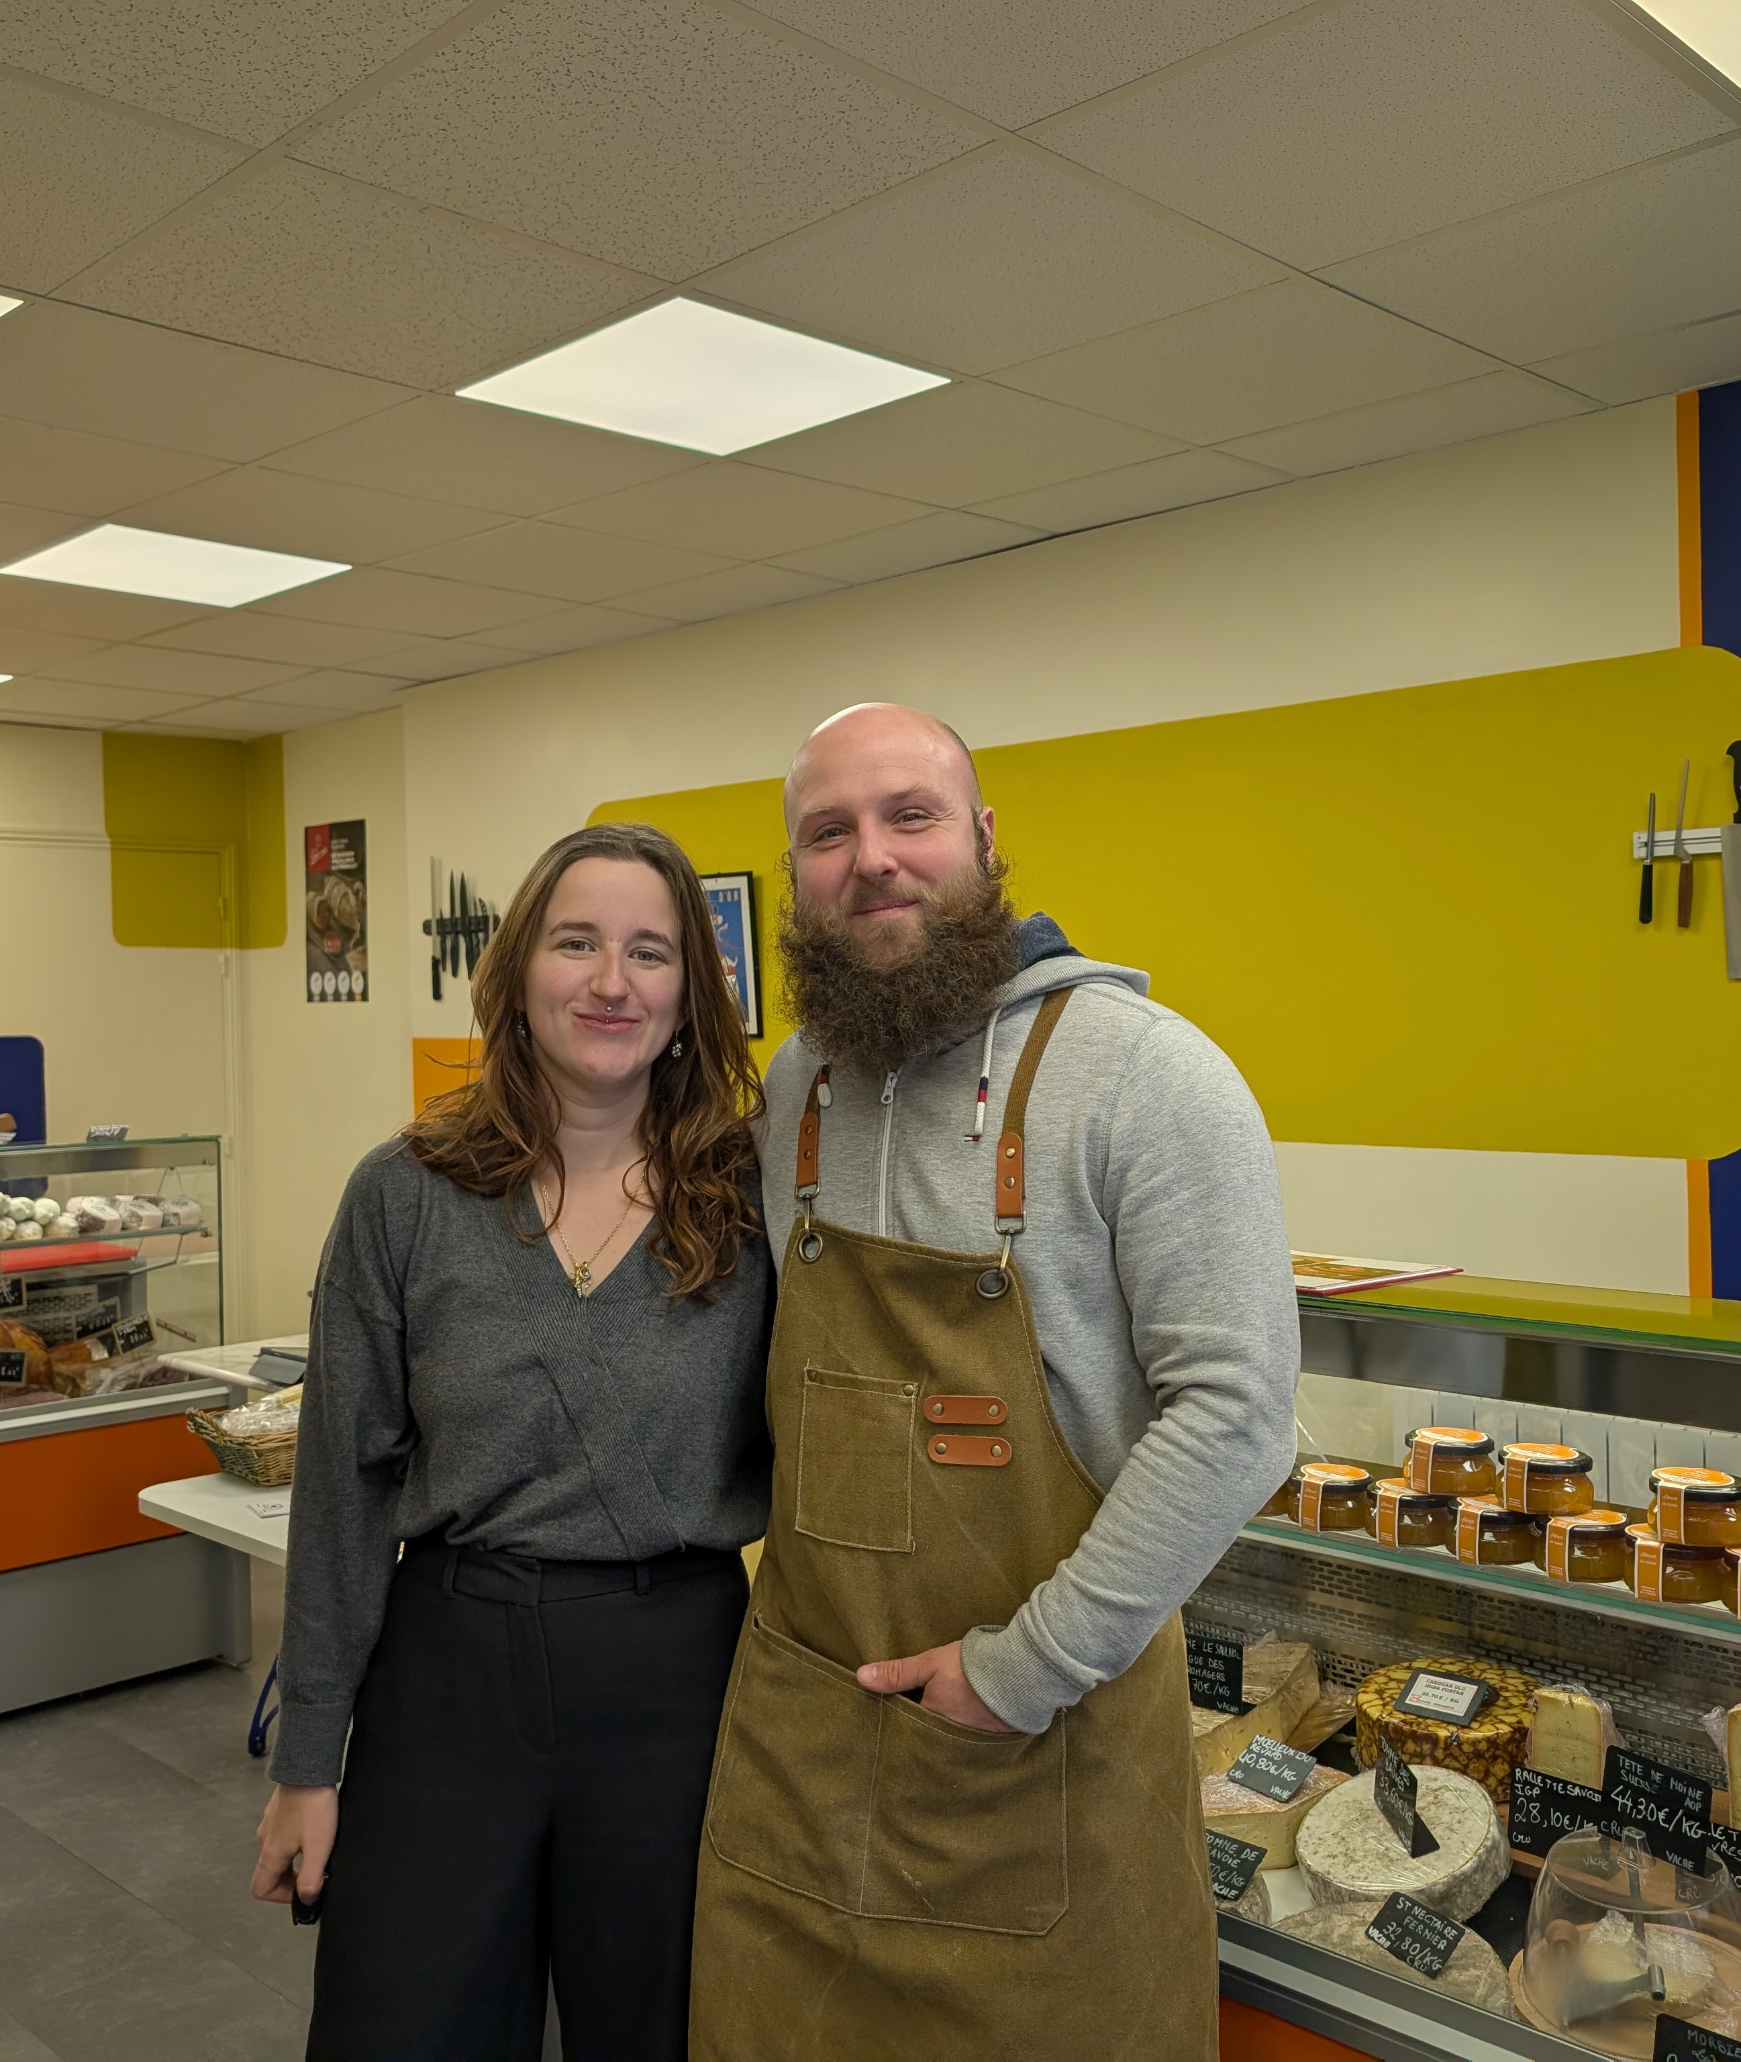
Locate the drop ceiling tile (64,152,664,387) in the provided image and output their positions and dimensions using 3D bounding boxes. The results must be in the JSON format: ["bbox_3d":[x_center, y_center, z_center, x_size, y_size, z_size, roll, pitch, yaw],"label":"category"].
[{"bbox_3d":[-0.683,-1.006,2.552,0.597,0.020,0.597,0,2,44],"label":"drop ceiling tile"}]

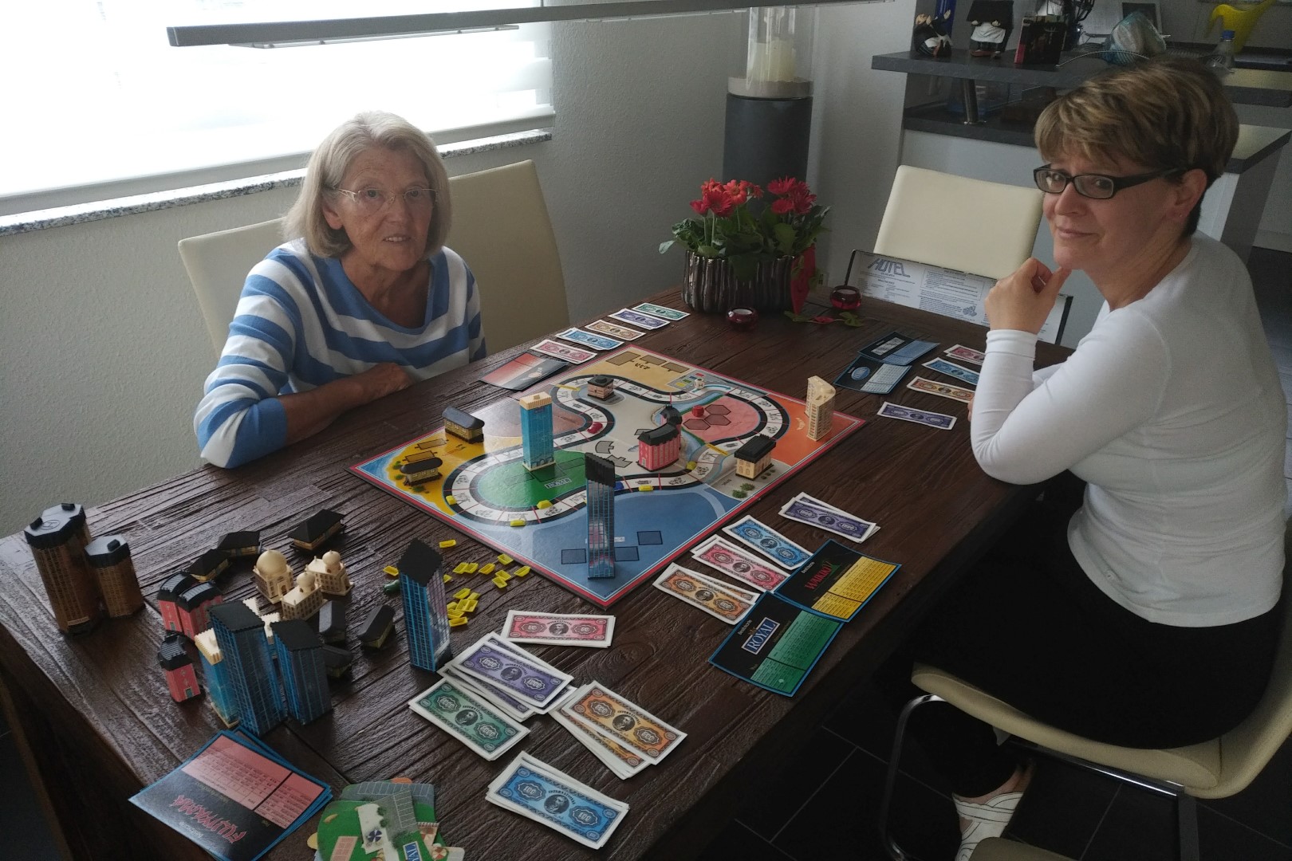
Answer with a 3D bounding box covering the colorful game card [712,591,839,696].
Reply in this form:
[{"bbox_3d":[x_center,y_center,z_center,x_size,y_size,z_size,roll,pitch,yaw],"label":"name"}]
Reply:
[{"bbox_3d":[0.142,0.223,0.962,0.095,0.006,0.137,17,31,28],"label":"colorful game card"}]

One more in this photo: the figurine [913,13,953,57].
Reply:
[{"bbox_3d":[1.015,-1.399,3.170,0.130,0.145,0.110,5,27,8],"label":"figurine"}]

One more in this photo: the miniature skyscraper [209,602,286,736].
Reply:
[{"bbox_3d":[-0.363,0.216,0.824,0.032,0.134,0.030,22,34,35],"label":"miniature skyscraper"}]

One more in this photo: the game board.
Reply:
[{"bbox_3d":[-0.034,0.020,1.326,0.472,0.005,0.601,22,34,35],"label":"game board"}]

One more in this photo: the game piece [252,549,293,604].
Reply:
[{"bbox_3d":[-0.423,0.157,1.021,0.042,0.058,0.035,25,35,39],"label":"game piece"}]

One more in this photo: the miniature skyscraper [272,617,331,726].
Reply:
[{"bbox_3d":[-0.315,0.217,0.821,0.030,0.103,0.030,23,35,36],"label":"miniature skyscraper"}]

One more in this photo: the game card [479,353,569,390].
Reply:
[{"bbox_3d":[-0.207,-0.104,1.550,0.092,0.004,0.137,14,30,24],"label":"game card"}]

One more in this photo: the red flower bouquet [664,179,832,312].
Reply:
[{"bbox_3d":[0.204,-0.387,1.838,0.330,0.250,0.220,8,28,13],"label":"red flower bouquet"}]

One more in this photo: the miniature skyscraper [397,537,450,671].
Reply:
[{"bbox_3d":[-0.215,0.173,0.877,0.029,0.132,0.029,12,30,21],"label":"miniature skyscraper"}]

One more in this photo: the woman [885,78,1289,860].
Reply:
[{"bbox_3d":[0.606,0.145,1.358,0.630,1.280,0.470,16,31,26],"label":"woman"}]

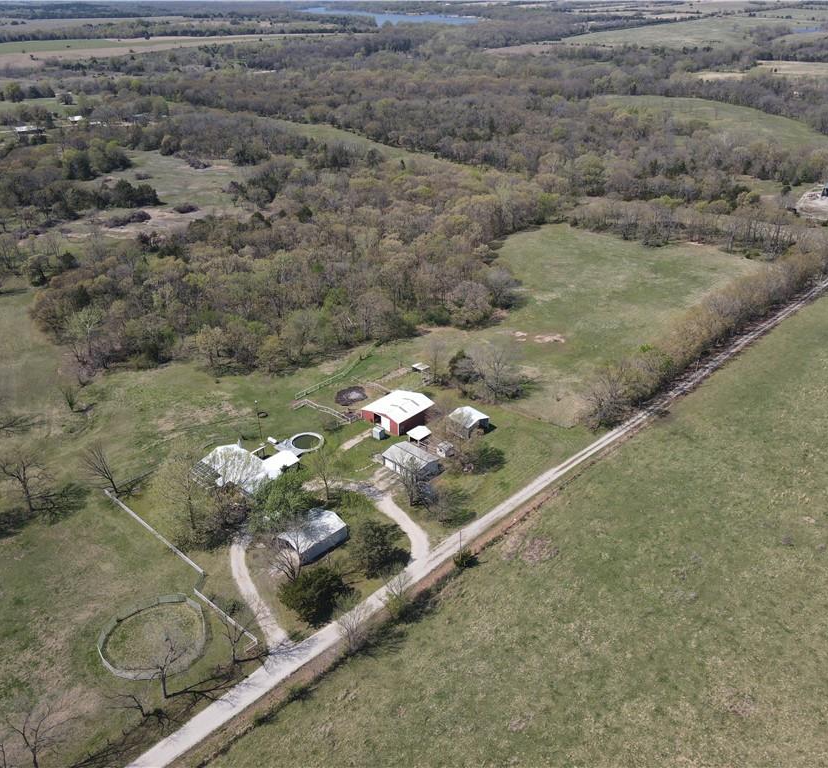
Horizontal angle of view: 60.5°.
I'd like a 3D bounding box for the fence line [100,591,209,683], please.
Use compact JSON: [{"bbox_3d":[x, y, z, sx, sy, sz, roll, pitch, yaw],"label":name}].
[{"bbox_3d":[-43.853,42.758,120.720,17.200,1.800,17.200,0,29,0],"label":"fence line"}]

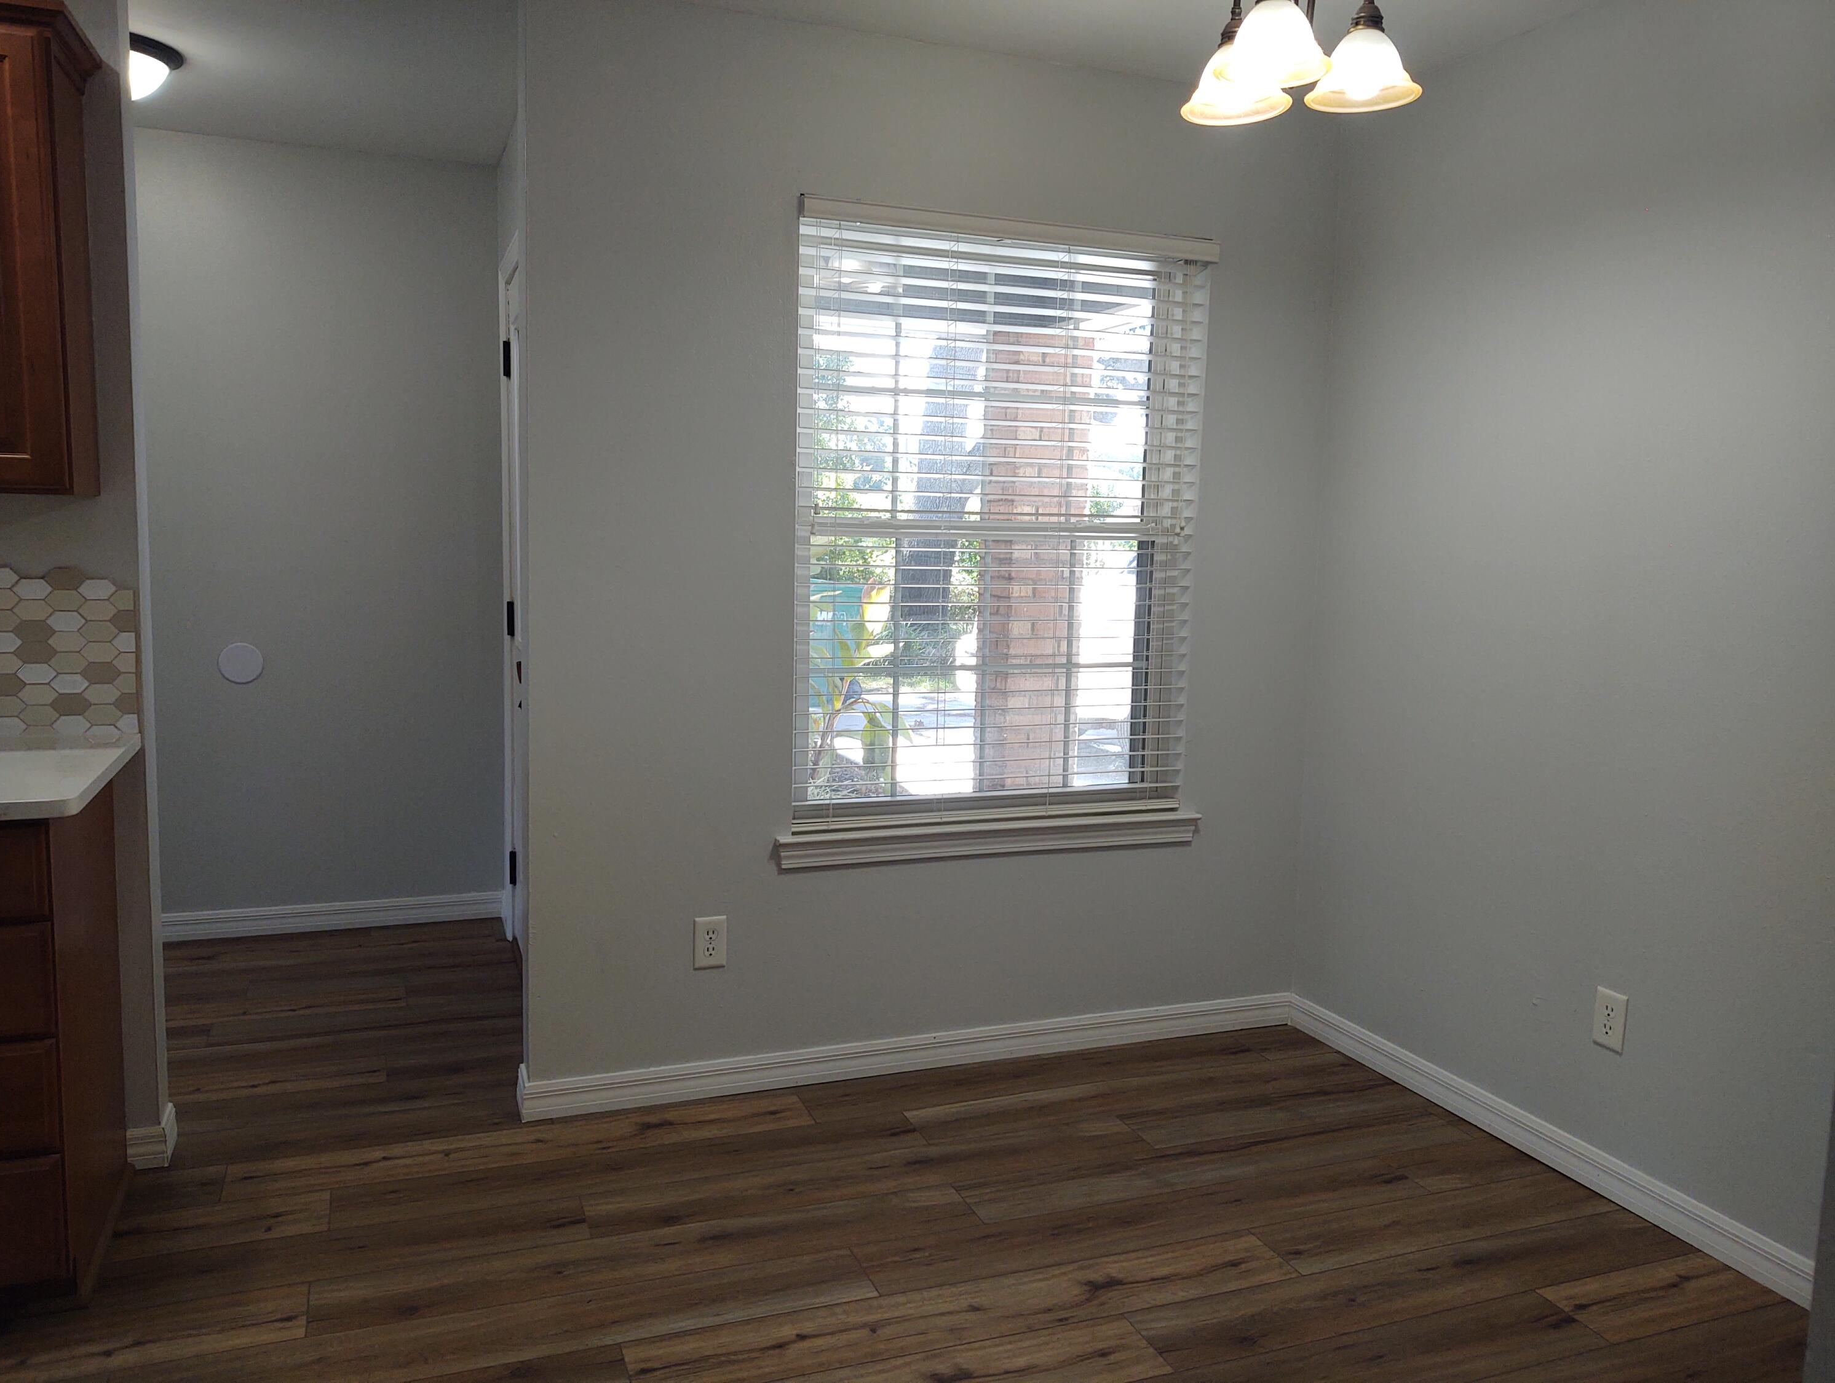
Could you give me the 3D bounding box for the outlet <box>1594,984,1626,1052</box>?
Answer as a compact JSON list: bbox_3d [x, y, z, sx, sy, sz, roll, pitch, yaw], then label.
[{"bbox_3d":[1.422,0.676,2.955,0.010,0.118,0.074,-1,7,-21],"label":"outlet"}]

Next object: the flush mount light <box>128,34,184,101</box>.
[{"bbox_3d":[-1.991,-1.501,3.470,0.380,0.130,0.380,-1,7,-21],"label":"flush mount light"}]

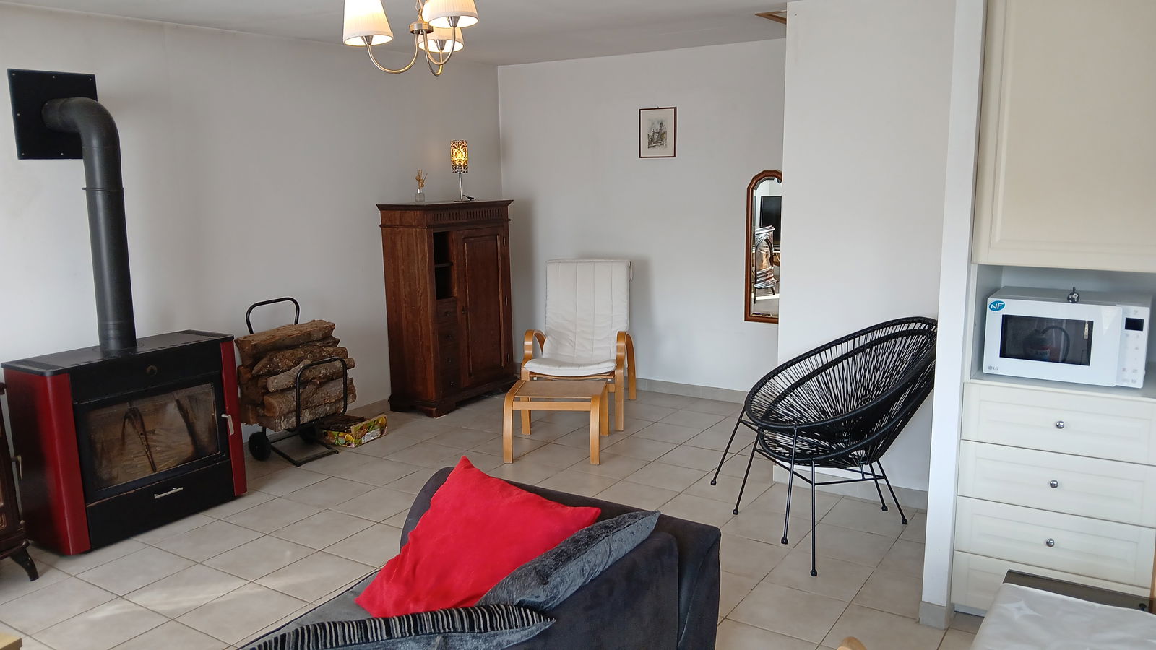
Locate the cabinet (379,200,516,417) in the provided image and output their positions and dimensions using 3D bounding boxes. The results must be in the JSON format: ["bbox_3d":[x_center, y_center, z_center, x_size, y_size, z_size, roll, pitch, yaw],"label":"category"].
[{"bbox_3d":[-0.898,-0.149,5.680,0.420,1.400,0.890,5,12,33],"label":"cabinet"}]

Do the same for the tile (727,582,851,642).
[{"bbox_3d":[0.735,1.000,2.781,0.328,0.010,0.328,5,11,35],"label":"tile"}]

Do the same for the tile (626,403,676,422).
[{"bbox_3d":[0.460,0.589,5.403,0.328,0.010,0.328,5,11,32],"label":"tile"}]

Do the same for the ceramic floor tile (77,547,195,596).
[{"bbox_3d":[-1.797,1.007,3.255,0.335,0.012,0.335,5,12,32],"label":"ceramic floor tile"}]

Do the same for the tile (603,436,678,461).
[{"bbox_3d":[0.359,0.721,4.630,0.335,0.012,0.335,6,12,35],"label":"tile"}]

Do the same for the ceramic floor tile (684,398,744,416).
[{"bbox_3d":[0.950,0.573,5.499,0.335,0.010,0.325,5,11,33],"label":"ceramic floor tile"}]

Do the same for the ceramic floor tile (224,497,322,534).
[{"bbox_3d":[-1.422,0.886,3.735,0.328,0.010,0.328,5,11,31],"label":"ceramic floor tile"}]

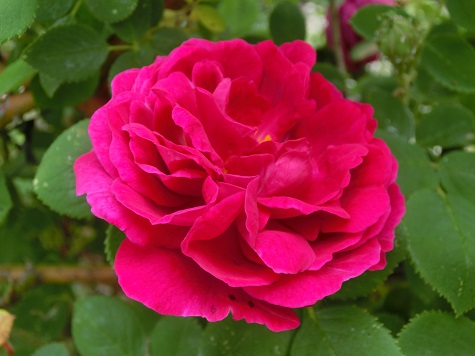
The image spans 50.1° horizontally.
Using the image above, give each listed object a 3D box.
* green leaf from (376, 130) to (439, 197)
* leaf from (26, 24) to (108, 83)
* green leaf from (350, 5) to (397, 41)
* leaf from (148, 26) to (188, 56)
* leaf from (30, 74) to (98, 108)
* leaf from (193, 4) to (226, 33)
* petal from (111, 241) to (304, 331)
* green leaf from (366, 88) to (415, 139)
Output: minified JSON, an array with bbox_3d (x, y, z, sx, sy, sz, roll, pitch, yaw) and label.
[{"bbox_3d":[0.081,-0.006,0.245,0.034,0.014,0.035,0,67,-6],"label":"green leaf"},{"bbox_3d":[-0.084,-0.061,0.250,0.041,0.014,0.029,0,67,-3],"label":"leaf"},{"bbox_3d":[0.086,-0.094,0.310,0.033,0.015,0.024,0,69,6],"label":"green leaf"},{"bbox_3d":[-0.036,-0.071,0.265,0.023,0.011,0.017,0,67,0],"label":"leaf"},{"bbox_3d":[-0.093,-0.050,0.275,0.036,0.013,0.024,0,67,0],"label":"leaf"},{"bbox_3d":[-0.018,-0.101,0.320,0.021,0.012,0.018,0,69,0],"label":"leaf"},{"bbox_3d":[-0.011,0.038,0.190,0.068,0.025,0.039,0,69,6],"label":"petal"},{"bbox_3d":[0.077,-0.035,0.260,0.029,0.013,0.033,0,69,-6],"label":"green leaf"}]

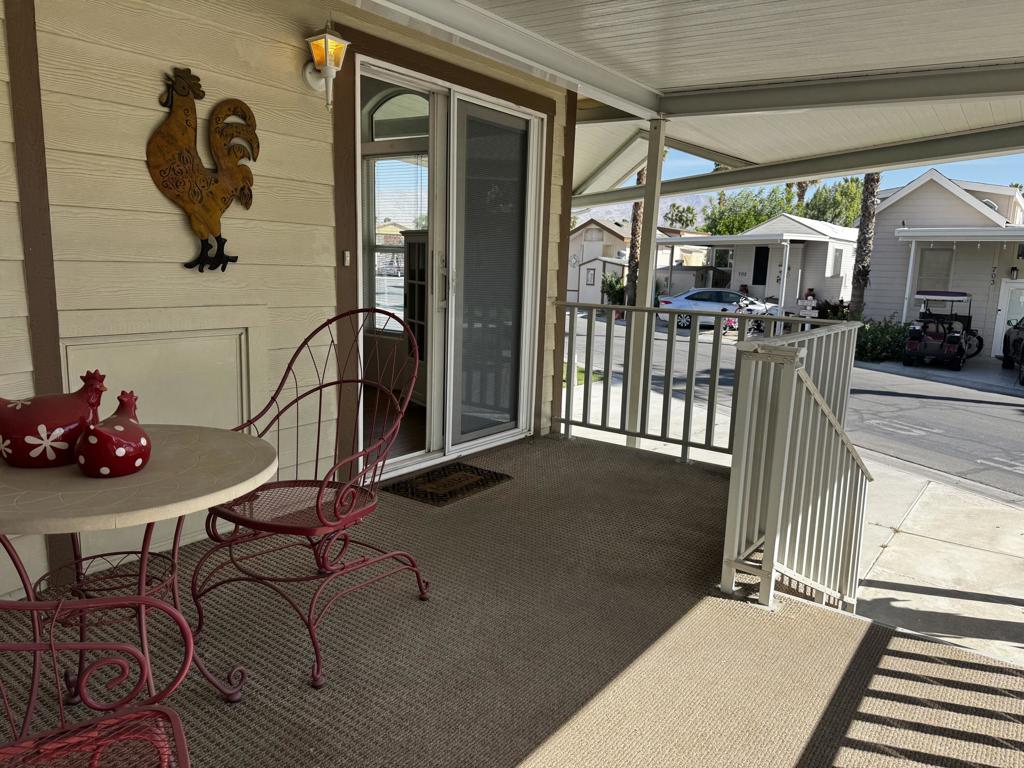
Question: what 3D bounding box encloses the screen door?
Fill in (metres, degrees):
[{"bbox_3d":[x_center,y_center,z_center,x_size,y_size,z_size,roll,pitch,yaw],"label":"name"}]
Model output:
[{"bbox_3d":[-0.137,-0.627,4.279,0.040,1.943,0.711,9,12,36],"label":"screen door"}]

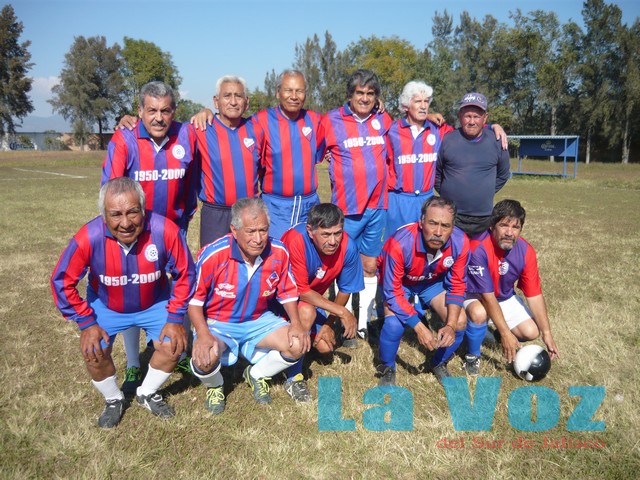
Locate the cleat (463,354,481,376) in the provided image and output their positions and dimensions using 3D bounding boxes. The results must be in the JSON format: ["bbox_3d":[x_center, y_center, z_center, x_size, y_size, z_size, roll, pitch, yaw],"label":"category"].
[{"bbox_3d":[0.915,0.714,3.673,0.105,0.110,0.280,2,9,10],"label":"cleat"}]

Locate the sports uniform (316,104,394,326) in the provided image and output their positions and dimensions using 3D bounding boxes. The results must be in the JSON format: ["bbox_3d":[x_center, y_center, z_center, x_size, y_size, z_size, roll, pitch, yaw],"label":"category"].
[{"bbox_3d":[0.239,-0.105,4.002,0.520,1.450,0.340,-2,9,-12],"label":"sports uniform"}]

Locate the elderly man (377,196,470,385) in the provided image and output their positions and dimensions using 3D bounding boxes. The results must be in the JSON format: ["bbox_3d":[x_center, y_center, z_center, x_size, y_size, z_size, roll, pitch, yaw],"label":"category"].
[{"bbox_3d":[0.601,0.285,3.509,0.530,1.010,0.700,0,9,-3],"label":"elderly man"}]

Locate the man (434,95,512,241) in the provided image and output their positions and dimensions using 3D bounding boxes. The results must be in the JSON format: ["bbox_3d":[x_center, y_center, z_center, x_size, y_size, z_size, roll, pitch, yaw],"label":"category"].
[{"bbox_3d":[1.031,-0.165,4.124,0.550,1.650,0.360,0,9,0],"label":"man"}]

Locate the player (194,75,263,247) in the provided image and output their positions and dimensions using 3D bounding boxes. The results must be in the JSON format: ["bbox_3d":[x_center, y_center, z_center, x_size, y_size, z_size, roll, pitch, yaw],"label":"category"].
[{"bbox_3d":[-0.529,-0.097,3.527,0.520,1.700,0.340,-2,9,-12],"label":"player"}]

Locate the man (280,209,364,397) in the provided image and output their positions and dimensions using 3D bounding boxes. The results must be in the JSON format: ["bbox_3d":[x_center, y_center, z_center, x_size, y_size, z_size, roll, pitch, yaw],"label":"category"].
[{"bbox_3d":[0.003,0.309,3.452,0.520,0.980,0.780,-2,9,-12],"label":"man"}]

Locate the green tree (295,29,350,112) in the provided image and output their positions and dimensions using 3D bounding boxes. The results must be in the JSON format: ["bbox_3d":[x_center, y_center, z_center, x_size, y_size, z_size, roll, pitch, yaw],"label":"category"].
[{"bbox_3d":[0.132,-12.787,53.654,5.000,11.000,5.000,0,9,0],"label":"green tree"}]

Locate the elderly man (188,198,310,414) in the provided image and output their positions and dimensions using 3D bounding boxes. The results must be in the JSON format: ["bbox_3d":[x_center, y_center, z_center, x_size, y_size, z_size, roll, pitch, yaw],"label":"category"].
[{"bbox_3d":[-0.362,0.309,3.135,0.580,1.020,0.660,-2,9,-10],"label":"elderly man"}]

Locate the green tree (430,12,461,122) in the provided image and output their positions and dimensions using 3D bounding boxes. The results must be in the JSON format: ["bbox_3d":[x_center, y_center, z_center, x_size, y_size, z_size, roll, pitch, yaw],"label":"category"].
[{"bbox_3d":[9.335,-11.574,45.747,3.000,11.100,3.000,0,9,0],"label":"green tree"}]

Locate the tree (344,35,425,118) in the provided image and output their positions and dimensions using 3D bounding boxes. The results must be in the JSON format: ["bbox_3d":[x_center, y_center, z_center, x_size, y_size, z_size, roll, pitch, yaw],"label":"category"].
[{"bbox_3d":[7.018,-15.604,66.385,8.600,12.900,8.500,0,9,0],"label":"tree"}]

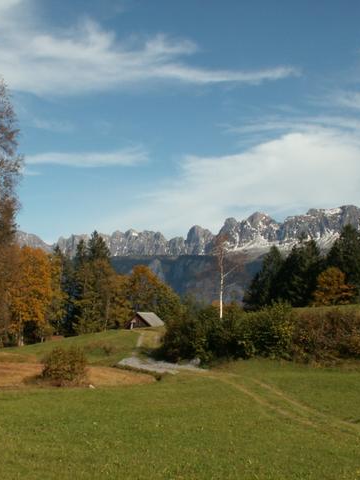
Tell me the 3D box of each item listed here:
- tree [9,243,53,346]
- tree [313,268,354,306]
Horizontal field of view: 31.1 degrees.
[{"bbox_3d":[-16.523,6.242,72.000,5.120,11.090,5.120,0,-6,0],"label":"tree"},{"bbox_3d":[22.535,6.817,95.000,6.170,5.860,6.170,0,-6,0],"label":"tree"}]

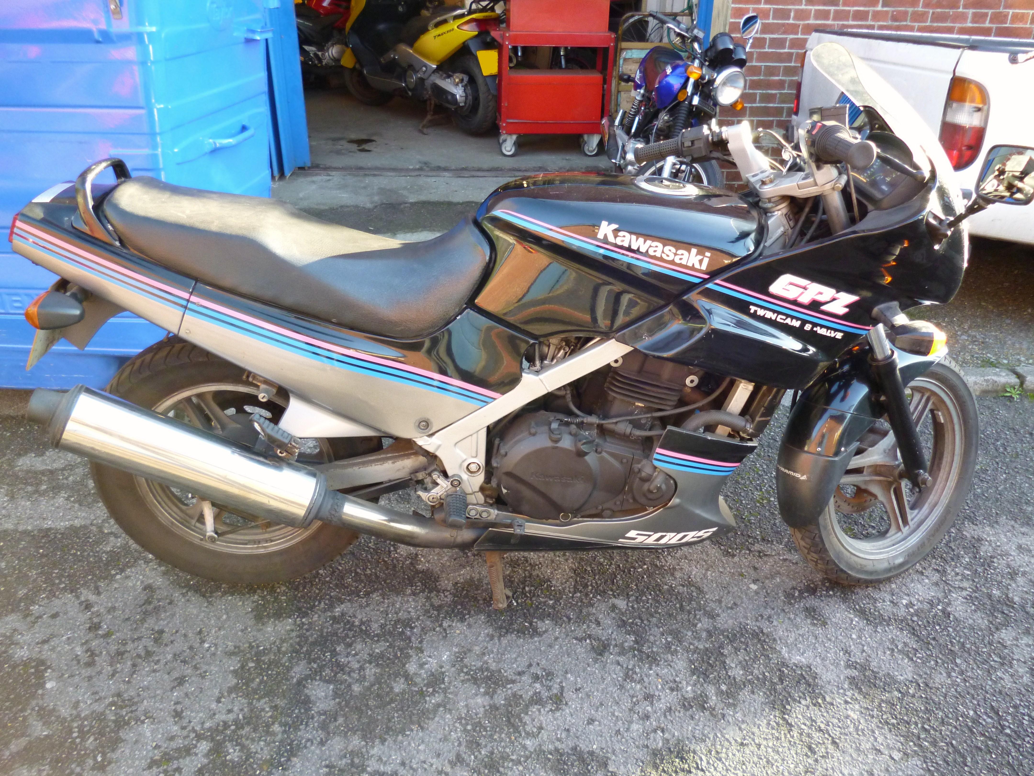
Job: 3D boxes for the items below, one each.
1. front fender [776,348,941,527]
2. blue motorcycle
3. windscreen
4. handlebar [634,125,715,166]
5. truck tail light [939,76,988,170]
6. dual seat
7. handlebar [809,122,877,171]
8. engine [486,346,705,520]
[{"bbox_3d":[0.777,0.082,1.870,0.520,0.420,0.150,-10,18,-20],"label":"front fender"},{"bbox_3d":[0.752,-1.394,4.163,0.760,1.120,2.030,6,28,-7],"label":"blue motorcycle"},{"bbox_3d":[0.698,-0.463,1.559,0.360,0.320,0.370,0,28,-3],"label":"windscreen"},{"bbox_3d":[0.330,-0.509,1.755,0.190,0.065,0.070,0,20,44],"label":"handlebar"},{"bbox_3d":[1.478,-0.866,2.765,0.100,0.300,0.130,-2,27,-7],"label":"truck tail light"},{"bbox_3d":[-0.415,-0.247,1.611,0.710,0.240,0.300,0,28,-3],"label":"dual seat"},{"bbox_3d":[0.508,-0.384,1.332,0.070,0.065,0.190,-3,23,-7],"label":"handlebar"},{"bbox_3d":[0.144,0.000,1.775,0.440,0.400,0.400,0,28,-3],"label":"engine"}]

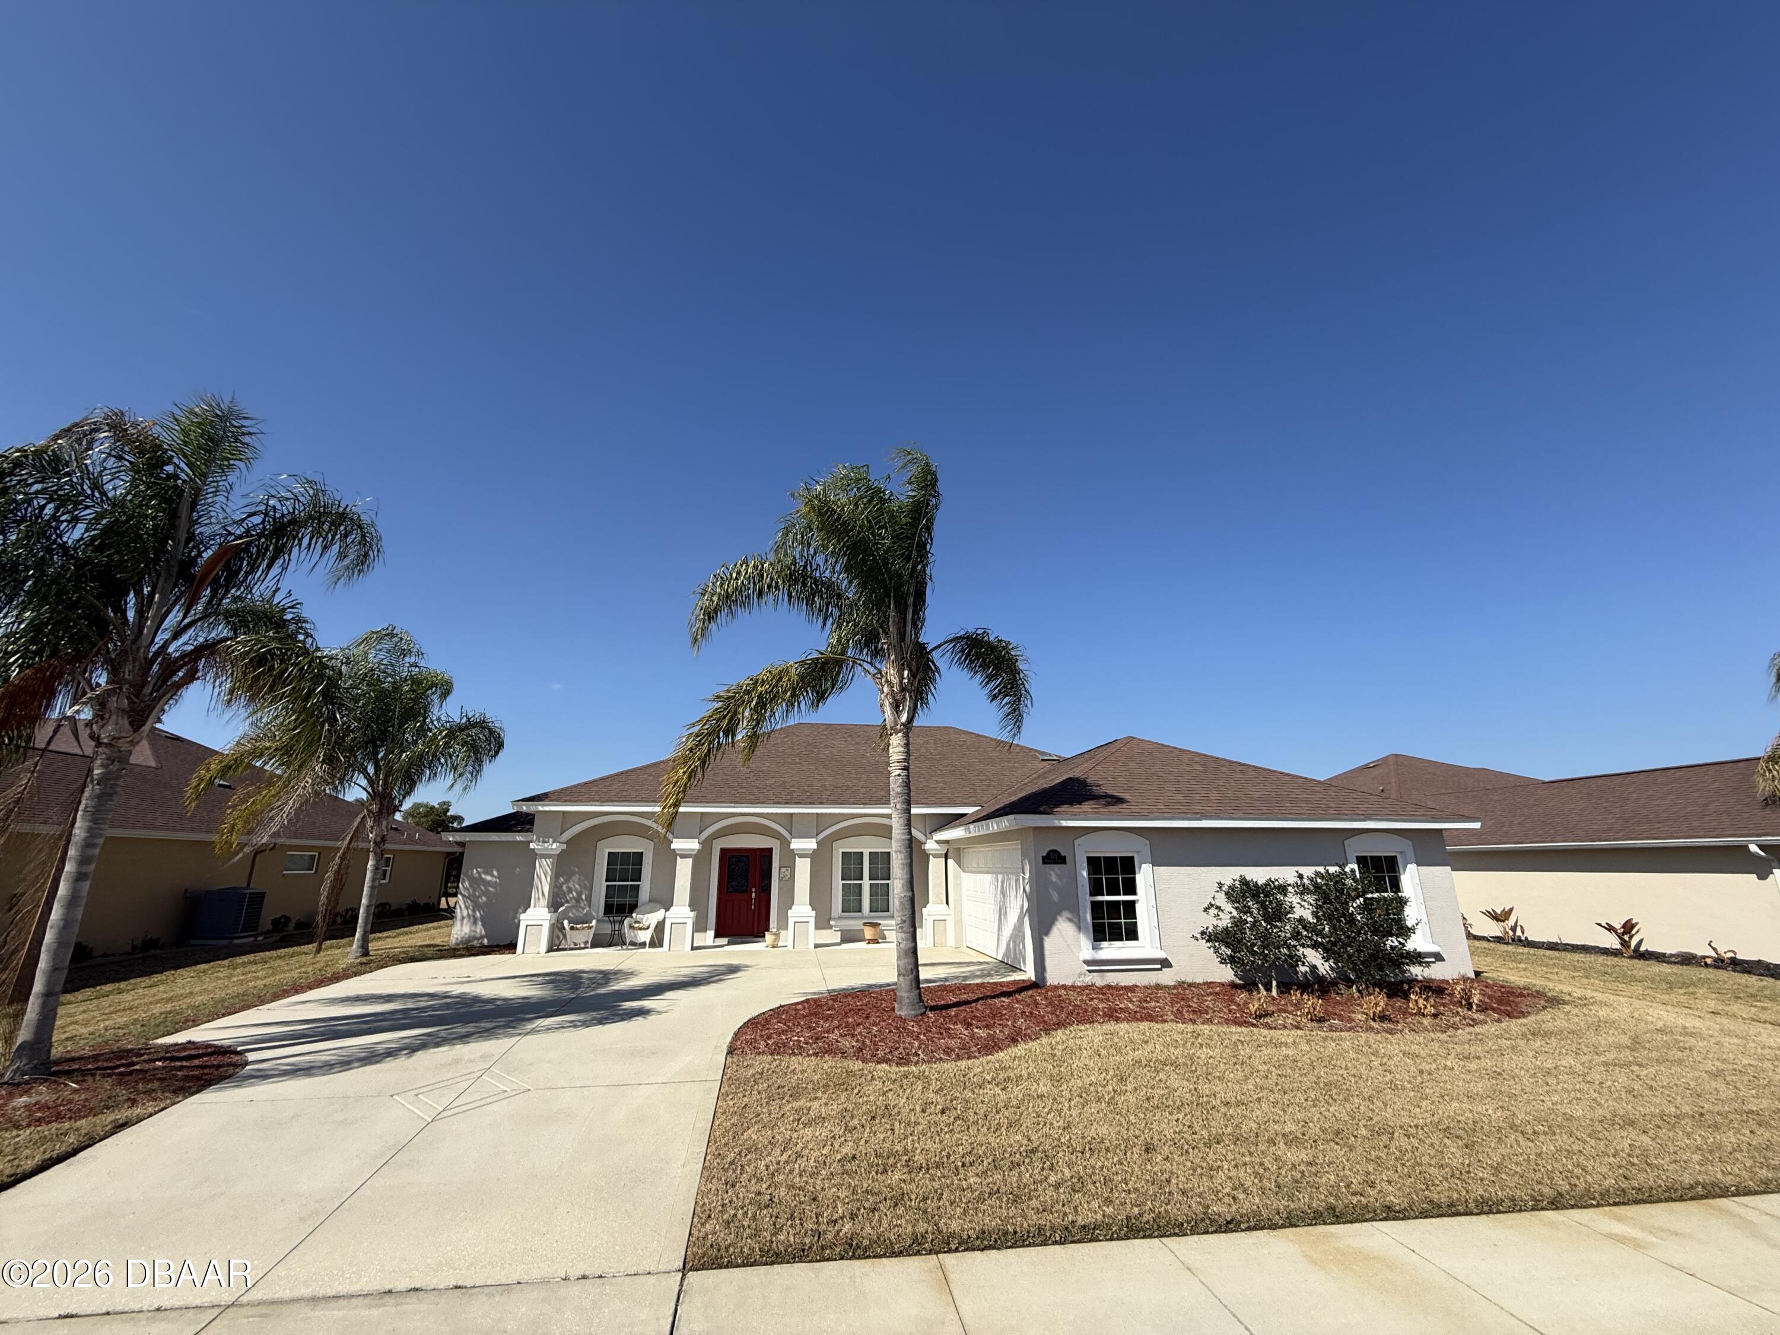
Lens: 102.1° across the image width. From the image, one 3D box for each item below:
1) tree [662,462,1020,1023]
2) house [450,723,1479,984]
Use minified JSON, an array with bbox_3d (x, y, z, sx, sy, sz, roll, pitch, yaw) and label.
[{"bbox_3d":[-0.462,0.484,10.082,4.950,8.080,4.400,2,-16,-8],"label":"tree"},{"bbox_3d":[-0.534,4.167,19.613,20.250,6.180,16.450,2,-16,-8],"label":"house"}]

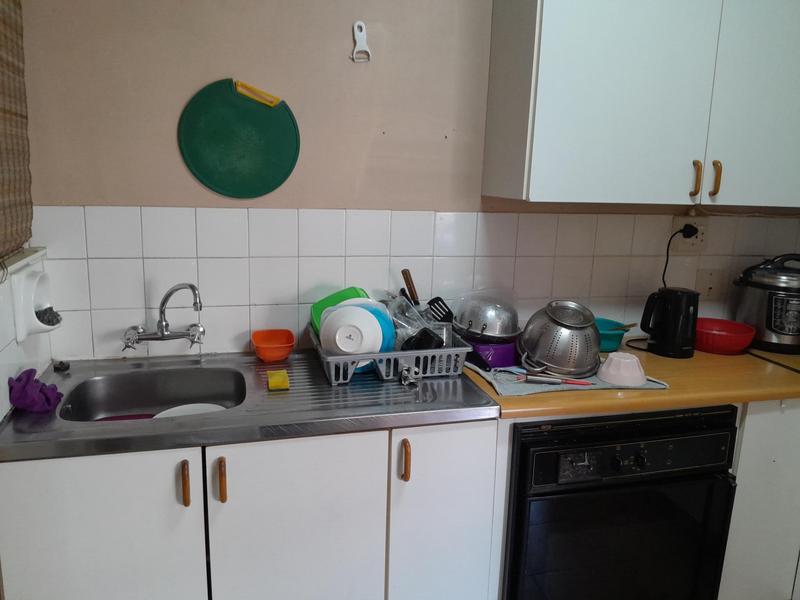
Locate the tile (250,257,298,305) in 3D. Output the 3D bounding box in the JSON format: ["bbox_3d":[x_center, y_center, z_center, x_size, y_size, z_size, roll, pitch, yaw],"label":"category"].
[{"bbox_3d":[-0.400,-0.061,1.918,0.150,0.150,0.010,-1,10,-14],"label":"tile"}]

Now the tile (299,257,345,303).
[{"bbox_3d":[-0.253,-0.062,1.947,0.150,0.150,0.008,-1,10,-15],"label":"tile"}]

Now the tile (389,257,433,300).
[{"bbox_3d":[0.041,-0.069,2.025,0.150,0.150,0.008,-1,10,-15],"label":"tile"}]

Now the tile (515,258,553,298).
[{"bbox_3d":[0.482,-0.079,2.141,0.150,0.150,0.008,-1,10,-15],"label":"tile"}]

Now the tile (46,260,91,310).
[{"bbox_3d":[-0.973,-0.044,1.771,0.117,0.150,0.010,-1,10,-14],"label":"tile"}]

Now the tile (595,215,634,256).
[{"bbox_3d":[0.779,-0.236,2.192,0.150,0.150,0.008,-1,10,-15],"label":"tile"}]

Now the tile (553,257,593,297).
[{"bbox_3d":[0.620,-0.081,2.148,0.149,0.148,0.008,-1,11,-15],"label":"tile"}]

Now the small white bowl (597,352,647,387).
[{"bbox_3d":[0.633,0.192,1.709,0.135,0.067,0.135,1,10,0],"label":"small white bowl"}]

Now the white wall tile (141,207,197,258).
[{"bbox_3d":[-0.693,-0.202,1.816,0.150,0.150,0.010,-1,10,-14],"label":"white wall tile"}]

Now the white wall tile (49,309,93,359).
[{"bbox_3d":[-0.976,0.104,1.798,0.115,0.147,0.010,-1,10,-14],"label":"white wall tile"}]

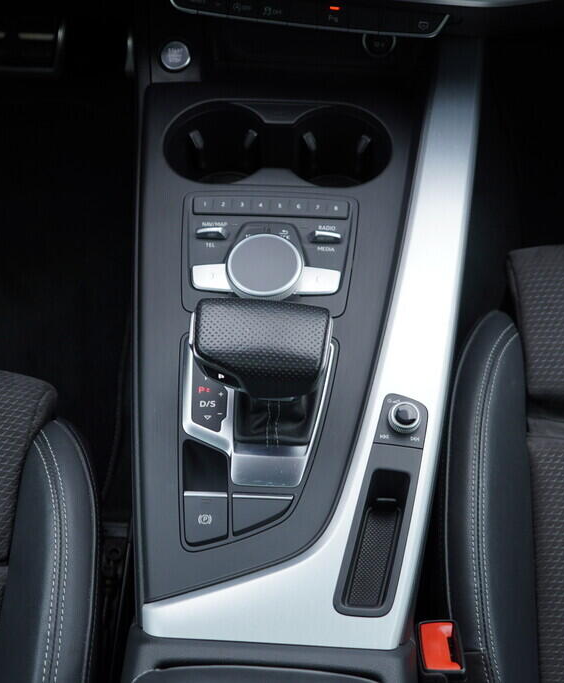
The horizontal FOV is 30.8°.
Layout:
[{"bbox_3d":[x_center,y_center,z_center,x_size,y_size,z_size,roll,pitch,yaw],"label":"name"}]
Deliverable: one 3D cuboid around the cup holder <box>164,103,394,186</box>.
[{"bbox_3d":[-0.004,-0.159,0.953,0.203,0.075,0.100,3,60,0],"label":"cup holder"}]

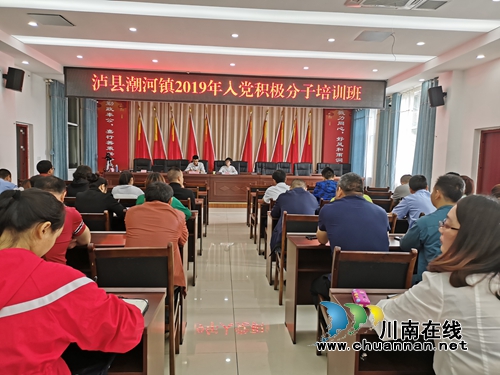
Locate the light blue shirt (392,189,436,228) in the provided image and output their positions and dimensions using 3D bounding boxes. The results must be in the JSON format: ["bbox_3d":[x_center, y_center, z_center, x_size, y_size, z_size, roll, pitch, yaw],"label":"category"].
[{"bbox_3d":[1.783,0.304,4.152,0.480,0.620,0.420,1,4,-12],"label":"light blue shirt"}]

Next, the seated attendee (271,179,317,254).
[{"bbox_3d":[0.457,0.498,4.144,0.500,1.186,0.780,1,4,-4],"label":"seated attendee"}]

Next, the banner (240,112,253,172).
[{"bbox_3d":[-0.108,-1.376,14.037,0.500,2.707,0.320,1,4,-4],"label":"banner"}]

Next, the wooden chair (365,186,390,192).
[{"bbox_3d":[2.581,0.421,8.172,0.460,0.910,0.550,1,4,-4],"label":"wooden chair"}]

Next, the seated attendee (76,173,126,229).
[{"bbox_3d":[-1.506,0.461,3.989,0.470,1.179,0.740,2,4,6],"label":"seated attendee"}]

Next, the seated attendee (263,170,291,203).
[{"bbox_3d":[0.409,0.385,5.501,0.500,1.260,0.780,1,4,-4],"label":"seated attendee"}]

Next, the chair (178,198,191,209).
[{"bbox_3d":[-0.994,0.551,5.054,0.475,0.891,0.550,1,4,-4],"label":"chair"}]

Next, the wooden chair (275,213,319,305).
[{"bbox_3d":[0.521,0.668,3.931,0.460,0.920,0.550,1,4,-4],"label":"wooden chair"}]

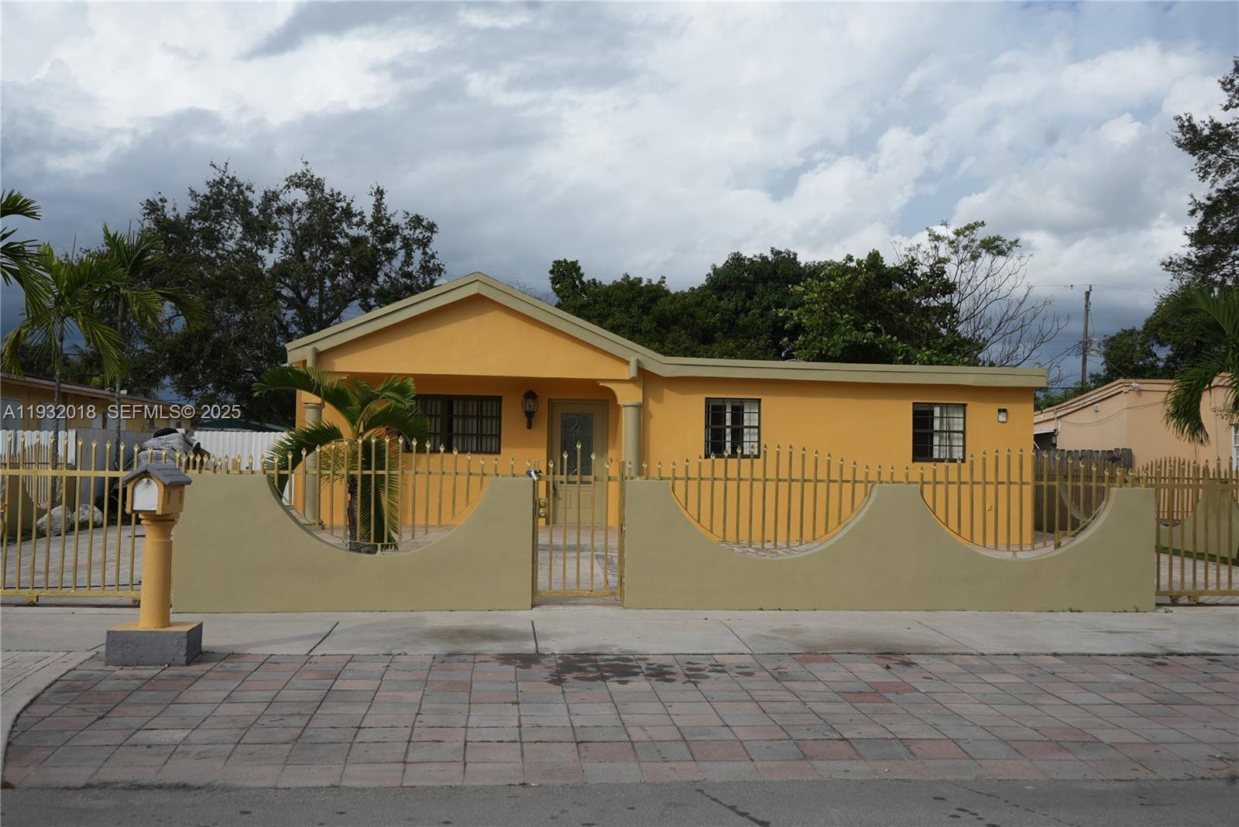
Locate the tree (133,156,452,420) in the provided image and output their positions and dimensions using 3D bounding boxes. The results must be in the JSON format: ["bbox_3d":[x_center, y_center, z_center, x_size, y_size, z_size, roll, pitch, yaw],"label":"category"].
[{"bbox_3d":[-10.489,-2.821,33.826,9.715,10.374,9.500,1,-2,-6],"label":"tree"}]

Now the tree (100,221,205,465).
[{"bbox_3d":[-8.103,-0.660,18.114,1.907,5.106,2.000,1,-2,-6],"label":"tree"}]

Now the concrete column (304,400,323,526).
[{"bbox_3d":[-4.816,0.782,16.667,0.312,1.960,0.310,1,-2,-6],"label":"concrete column"}]

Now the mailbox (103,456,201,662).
[{"bbox_3d":[-3.211,1.029,7.445,0.540,1.369,0.600,1,-2,-6],"label":"mailbox"}]

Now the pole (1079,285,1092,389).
[{"bbox_3d":[20.757,-1.133,47.845,0.453,9.279,0.400,1,-2,-6],"label":"pole"}]

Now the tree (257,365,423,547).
[{"bbox_3d":[-3.678,0.616,13.959,2.217,2.466,2.200,1,-2,-6],"label":"tree"}]

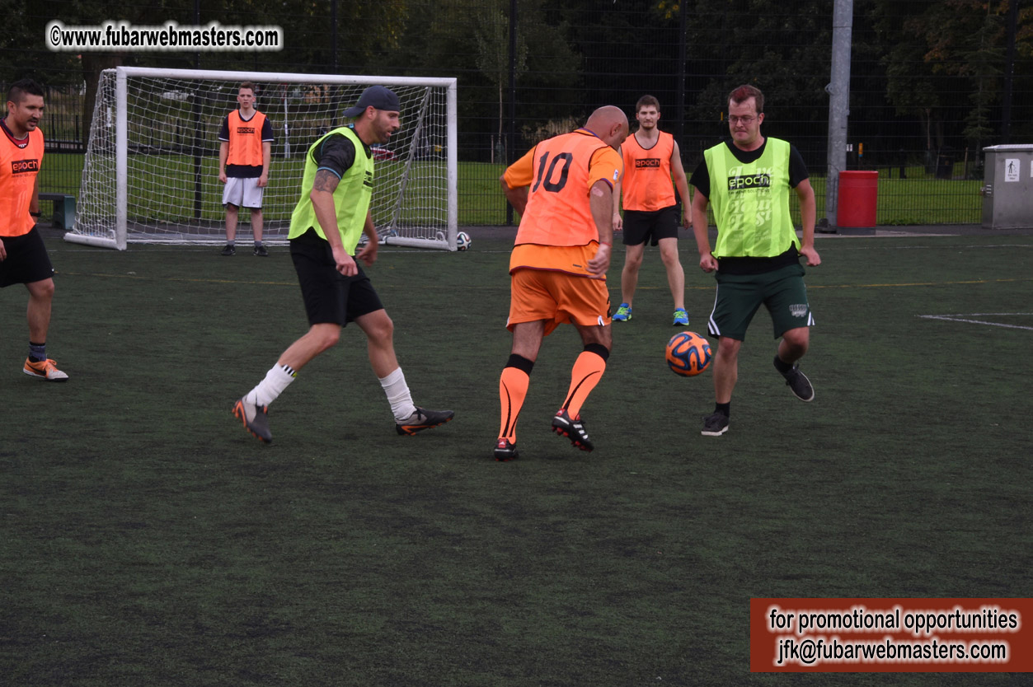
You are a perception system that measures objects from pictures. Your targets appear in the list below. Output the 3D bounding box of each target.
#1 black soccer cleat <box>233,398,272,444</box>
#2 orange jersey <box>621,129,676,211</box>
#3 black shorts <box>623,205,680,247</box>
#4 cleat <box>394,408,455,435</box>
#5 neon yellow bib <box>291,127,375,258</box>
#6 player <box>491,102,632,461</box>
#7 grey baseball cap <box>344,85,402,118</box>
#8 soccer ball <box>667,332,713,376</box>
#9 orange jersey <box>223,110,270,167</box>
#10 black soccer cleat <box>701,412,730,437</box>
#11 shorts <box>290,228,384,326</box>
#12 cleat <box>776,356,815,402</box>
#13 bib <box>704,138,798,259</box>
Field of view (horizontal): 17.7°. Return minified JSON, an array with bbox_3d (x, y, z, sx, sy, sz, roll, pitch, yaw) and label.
[{"bbox_3d":[-1.259,0.367,15.850,0.280,0.115,0.100,51,15,30],"label":"black soccer cleat"},{"bbox_3d":[0.996,-1.307,25.050,0.430,0.620,0.270,1,5,1],"label":"orange jersey"},{"bbox_3d":[1.012,-0.903,25.050,0.430,0.340,0.280,1,5,2],"label":"black shorts"},{"bbox_3d":[-0.441,0.377,16.100,0.290,0.110,0.100,-15,3,0],"label":"cleat"},{"bbox_3d":[-0.903,-0.749,16.200,0.340,0.620,0.450,13,7,15],"label":"neon yellow bib"},{"bbox_3d":[0.208,-0.283,15.550,0.600,1.640,0.750,4,6,37],"label":"player"},{"bbox_3d":[-0.696,-1.169,16.050,0.275,0.150,0.185,1,4,5],"label":"grey baseball cap"},{"bbox_3d":[0.829,0.053,15.980,0.220,0.220,0.220,1,4,0],"label":"soccer ball"},{"bbox_3d":[-2.842,-2.160,35.000,0.460,0.610,0.270,1,5,-3],"label":"orange jersey"},{"bbox_3d":[0.972,0.391,16.200,0.105,0.110,0.290,1,7,11],"label":"black soccer cleat"},{"bbox_3d":[-0.860,-0.319,16.000,0.455,0.475,0.400,1,4,3],"label":"shorts"},{"bbox_3d":[1.366,0.173,16.400,0.280,0.105,0.110,47,1,18],"label":"cleat"},{"bbox_3d":[1.172,-0.726,16.600,0.470,0.620,0.310,1,5,6],"label":"bib"}]

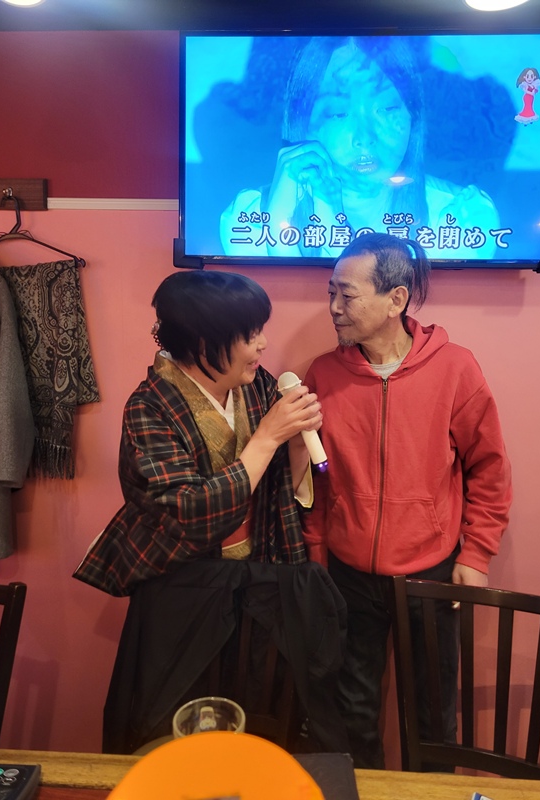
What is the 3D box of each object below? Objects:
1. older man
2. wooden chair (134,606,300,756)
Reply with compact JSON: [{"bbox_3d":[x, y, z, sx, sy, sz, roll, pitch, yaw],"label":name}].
[{"bbox_3d":[0.330,0.405,1.550,0.510,1.630,0.320,3,6,21],"label":"older man"},{"bbox_3d":[-0.090,0.827,1.140,0.430,0.880,0.500,1,6,-2],"label":"wooden chair"}]

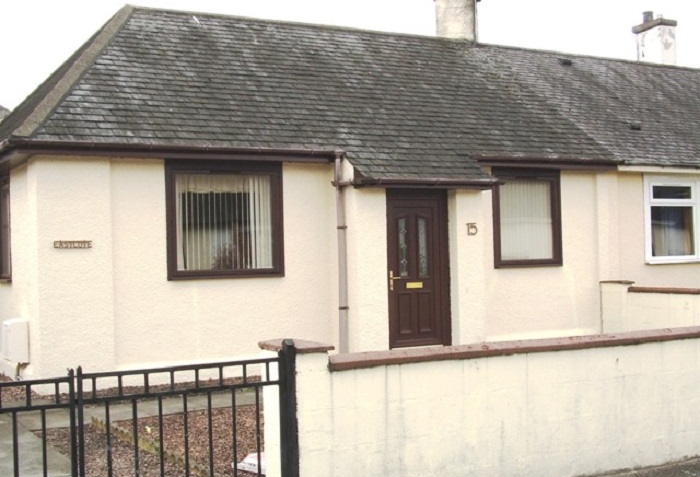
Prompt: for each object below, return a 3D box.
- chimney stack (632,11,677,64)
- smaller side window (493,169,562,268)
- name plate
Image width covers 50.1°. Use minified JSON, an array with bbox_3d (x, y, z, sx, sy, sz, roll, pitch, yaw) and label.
[{"bbox_3d":[7.529,-4.858,18.474,0.505,1.503,0.905,-1,-1,-24],"label":"chimney stack"},{"bbox_3d":[2.653,-0.297,11.228,1.259,1.475,0.120,-1,-1,-24],"label":"smaller side window"},{"bbox_3d":[-3.132,0.071,8.470,0.407,0.086,0.025,-1,-1,-24],"label":"name plate"}]

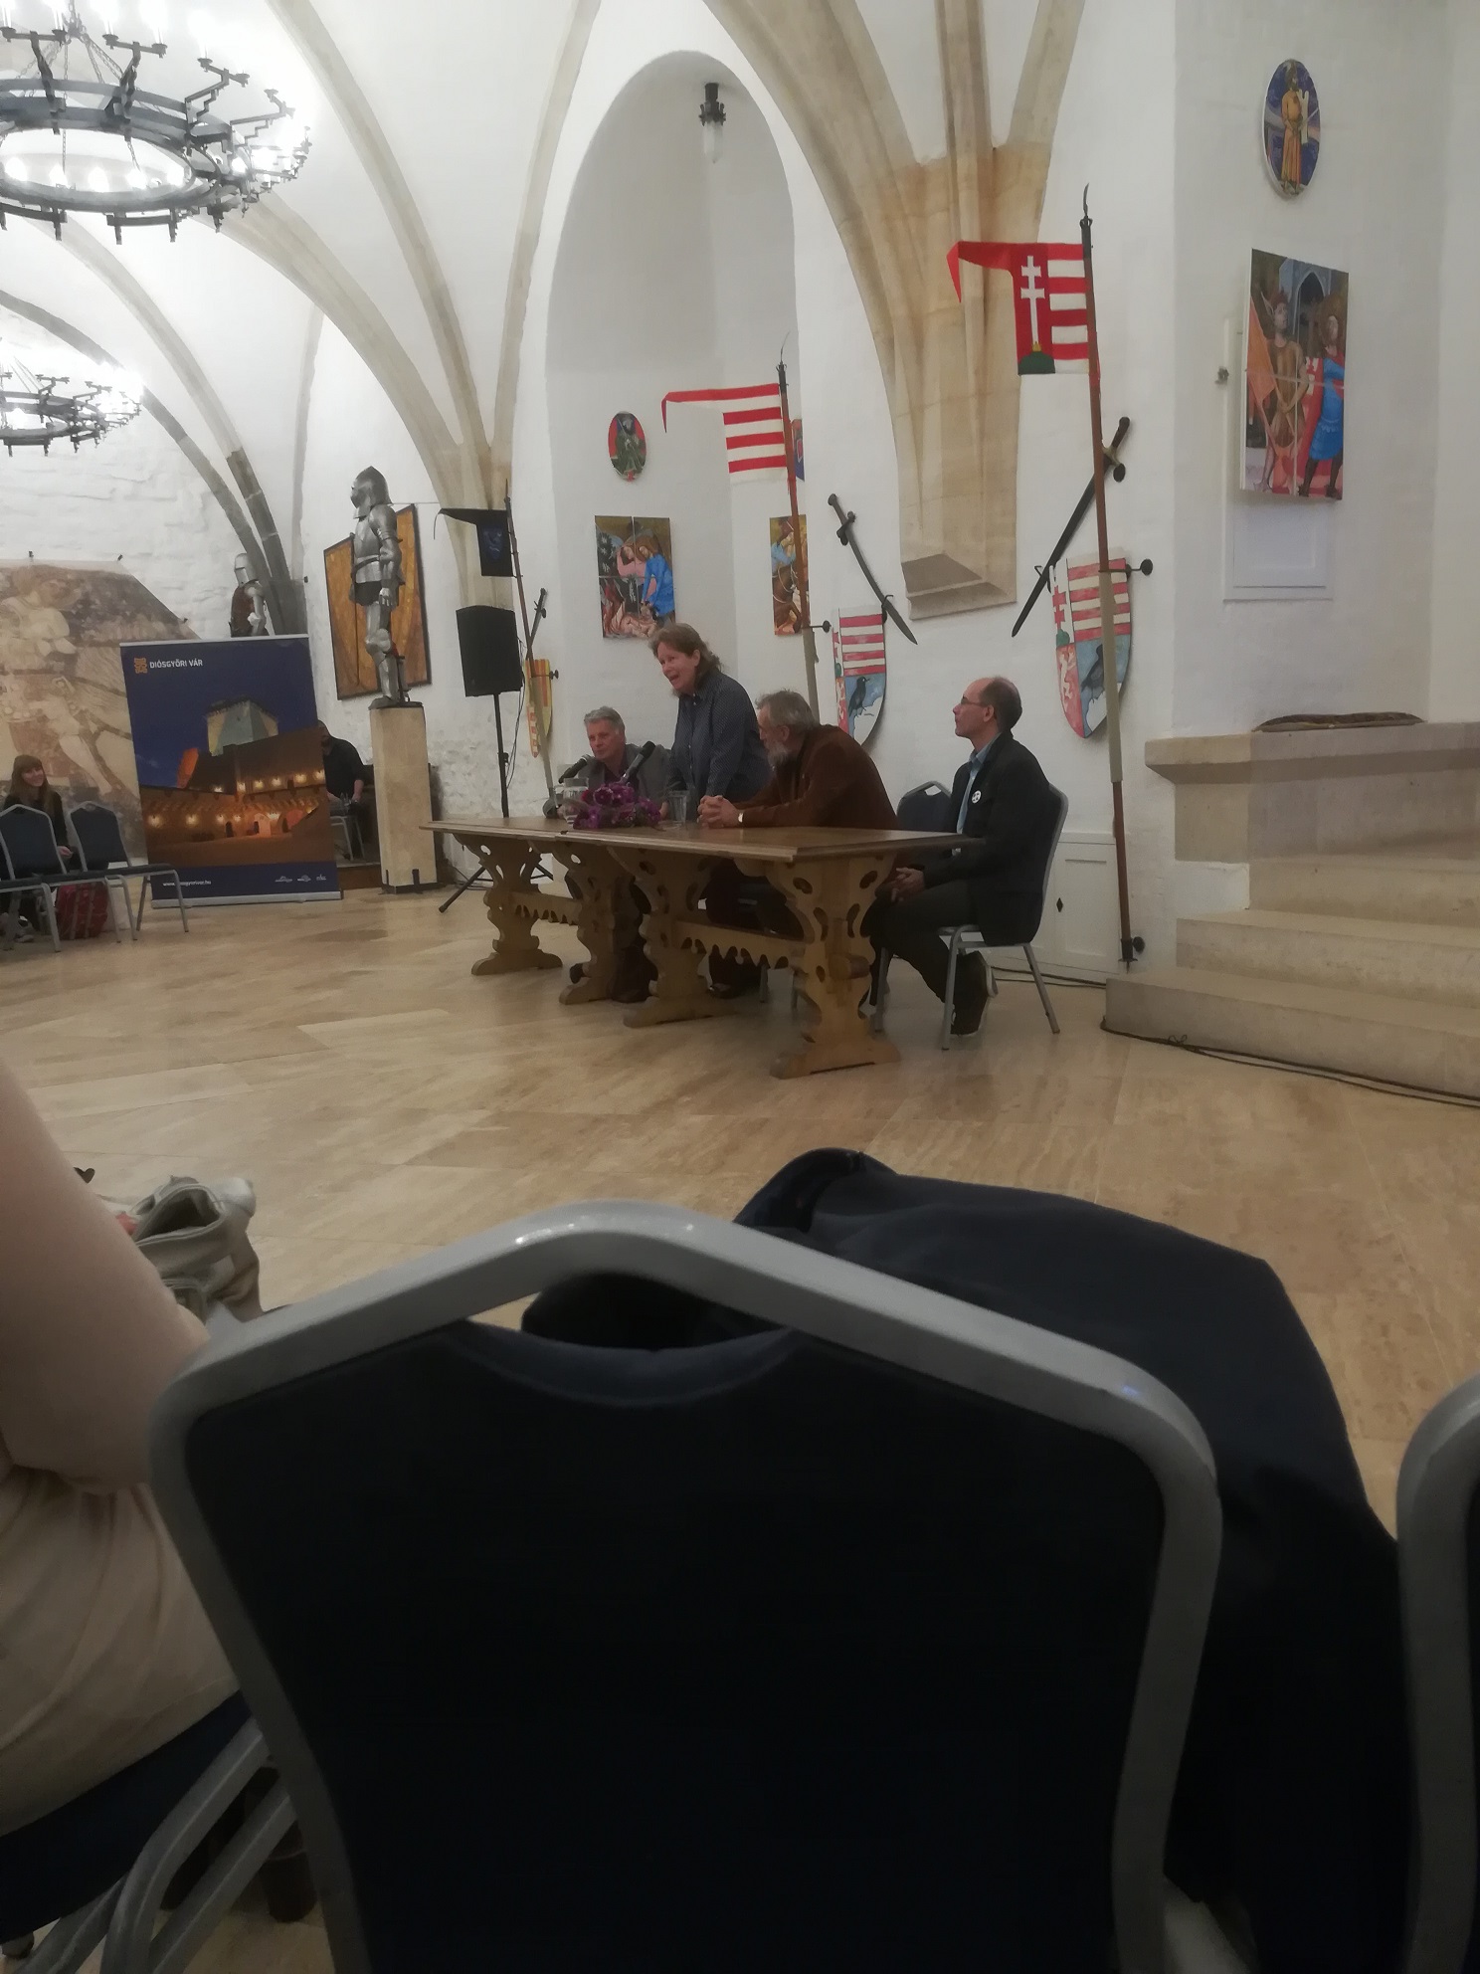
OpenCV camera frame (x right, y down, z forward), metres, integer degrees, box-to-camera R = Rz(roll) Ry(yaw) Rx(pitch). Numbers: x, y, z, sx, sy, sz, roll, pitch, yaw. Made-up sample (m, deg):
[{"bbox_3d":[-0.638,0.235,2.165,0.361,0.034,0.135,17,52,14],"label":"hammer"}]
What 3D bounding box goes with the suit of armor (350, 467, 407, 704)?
[{"bbox_3d":[-2.783,-3.098,11.434,0.420,1.760,0.570,-8,11,-29],"label":"suit of armor"}]

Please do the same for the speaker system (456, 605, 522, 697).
[{"bbox_3d":[-1.800,-2.409,10.650,0.390,0.610,0.350,0,10,17],"label":"speaker system"}]

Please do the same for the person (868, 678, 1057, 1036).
[{"bbox_3d":[0.818,-0.468,5.484,0.720,1.300,0.500,-6,10,-21],"label":"person"}]

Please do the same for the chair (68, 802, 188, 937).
[{"bbox_3d":[-4.040,-0.789,9.788,0.580,0.910,0.450,4,12,34],"label":"chair"}]

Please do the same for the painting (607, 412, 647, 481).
[{"bbox_3d":[-0.857,-4.120,11.293,0.320,0.510,0.030,-8,11,-29],"label":"painting"}]

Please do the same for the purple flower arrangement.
[{"bbox_3d":[-0.524,-0.770,6.300,0.400,0.180,0.280,-1,10,10],"label":"purple flower arrangement"}]

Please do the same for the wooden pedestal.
[{"bbox_3d":[-2.662,-1.465,11.703,0.360,1.430,0.360,-8,11,-29],"label":"wooden pedestal"}]

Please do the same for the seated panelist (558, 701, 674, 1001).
[{"bbox_3d":[-0.586,-0.630,7.000,0.560,1.300,0.750,2,11,28],"label":"seated panelist"}]

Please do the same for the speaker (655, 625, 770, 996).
[{"bbox_3d":[-0.120,-0.786,6.600,0.520,1.630,0.480,-10,12,-35],"label":"speaker"}]

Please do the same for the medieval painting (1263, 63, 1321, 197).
[{"bbox_3d":[2.160,-3.338,5.758,0.320,0.500,0.035,-9,12,-32],"label":"medieval painting"}]

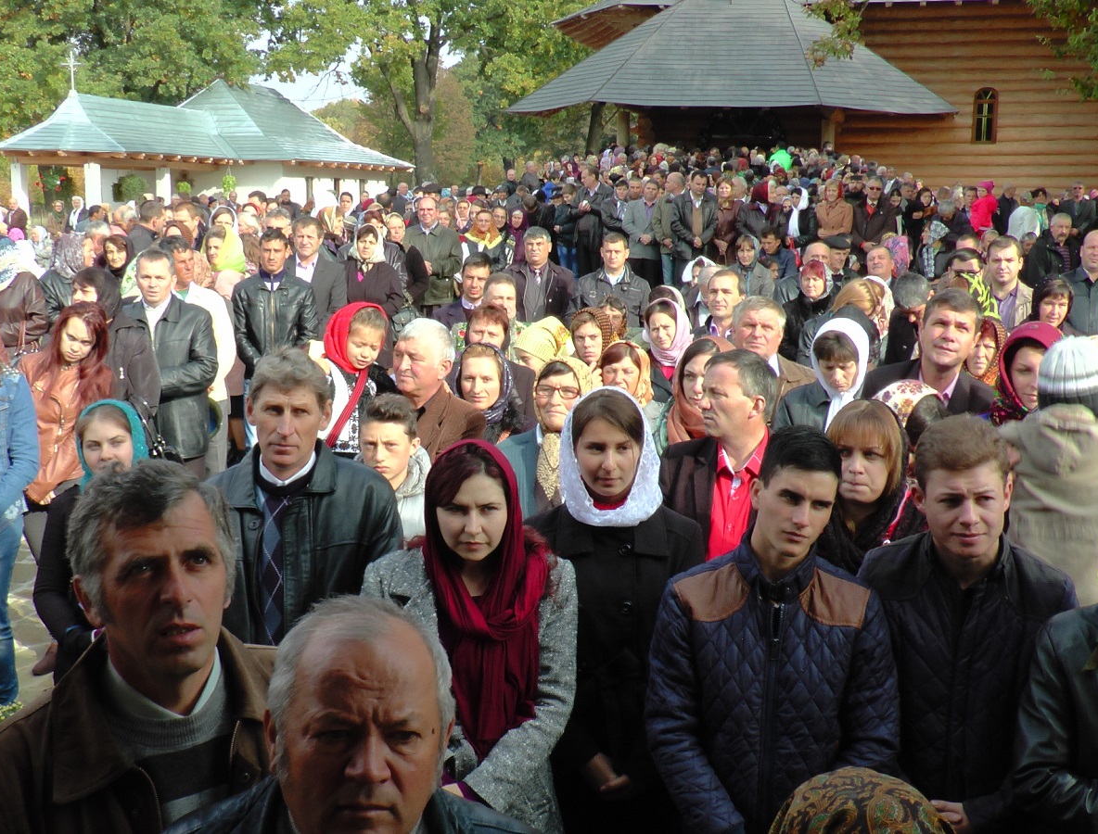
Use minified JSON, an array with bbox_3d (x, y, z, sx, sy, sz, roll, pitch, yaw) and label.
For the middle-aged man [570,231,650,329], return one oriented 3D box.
[{"bbox_3d":[0.365,-0.268,7.487,0.540,1.760,0.330,1,9,3],"label":"middle-aged man"}]

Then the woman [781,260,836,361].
[{"bbox_3d":[1.664,-0.186,7.568,0.460,1.620,0.310,6,14,27],"label":"woman"}]

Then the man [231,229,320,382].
[{"bbox_3d":[-1.536,-0.191,6.786,0.520,1.740,0.330,-2,9,-11],"label":"man"}]

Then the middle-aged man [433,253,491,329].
[{"bbox_3d":[-0.450,-0.006,6.386,0.510,1.740,0.320,0,9,-1],"label":"middle-aged man"}]

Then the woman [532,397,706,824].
[{"bbox_3d":[0.153,0.751,2.854,0.450,1.670,0.310,1,12,3],"label":"woman"}]

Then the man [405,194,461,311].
[{"bbox_3d":[-0.946,-0.932,9.836,0.540,1.750,0.340,0,9,-3],"label":"man"}]

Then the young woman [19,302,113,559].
[{"bbox_3d":[-2.062,0.326,5.209,0.450,1.650,0.310,-2,9,-17],"label":"young woman"}]

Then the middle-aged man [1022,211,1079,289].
[{"bbox_3d":[4.222,-0.848,10.035,0.540,1.730,0.350,1,9,6],"label":"middle-aged man"}]

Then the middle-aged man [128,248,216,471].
[{"bbox_3d":[-1.773,0.087,5.637,0.510,1.760,0.350,0,9,-2],"label":"middle-aged man"}]

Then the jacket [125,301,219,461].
[{"bbox_3d":[-1.788,-0.186,5.600,0.500,0.760,0.320,2,12,8],"label":"jacket"}]

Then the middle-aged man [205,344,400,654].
[{"bbox_3d":[-0.590,0.703,2.943,0.490,1.760,0.330,4,13,18],"label":"middle-aged man"}]

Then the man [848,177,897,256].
[{"bbox_3d":[3.531,-1.746,13.036,0.540,1.750,0.340,3,9,14],"label":"man"}]

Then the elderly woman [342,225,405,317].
[{"bbox_3d":[-1.233,-0.531,8.370,0.480,1.640,0.320,1,12,4],"label":"elderly woman"}]

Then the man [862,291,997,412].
[{"bbox_3d":[1.253,0.448,4.037,0.510,1.760,0.330,1,9,7],"label":"man"}]

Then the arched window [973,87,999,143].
[{"bbox_3d":[10.088,-6.979,27.500,0.580,1.270,0.150,1,9,3],"label":"arched window"}]

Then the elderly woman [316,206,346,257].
[{"bbox_3d":[-1.944,-1.070,10.566,0.310,1.600,0.450,7,14,29],"label":"elderly woman"}]

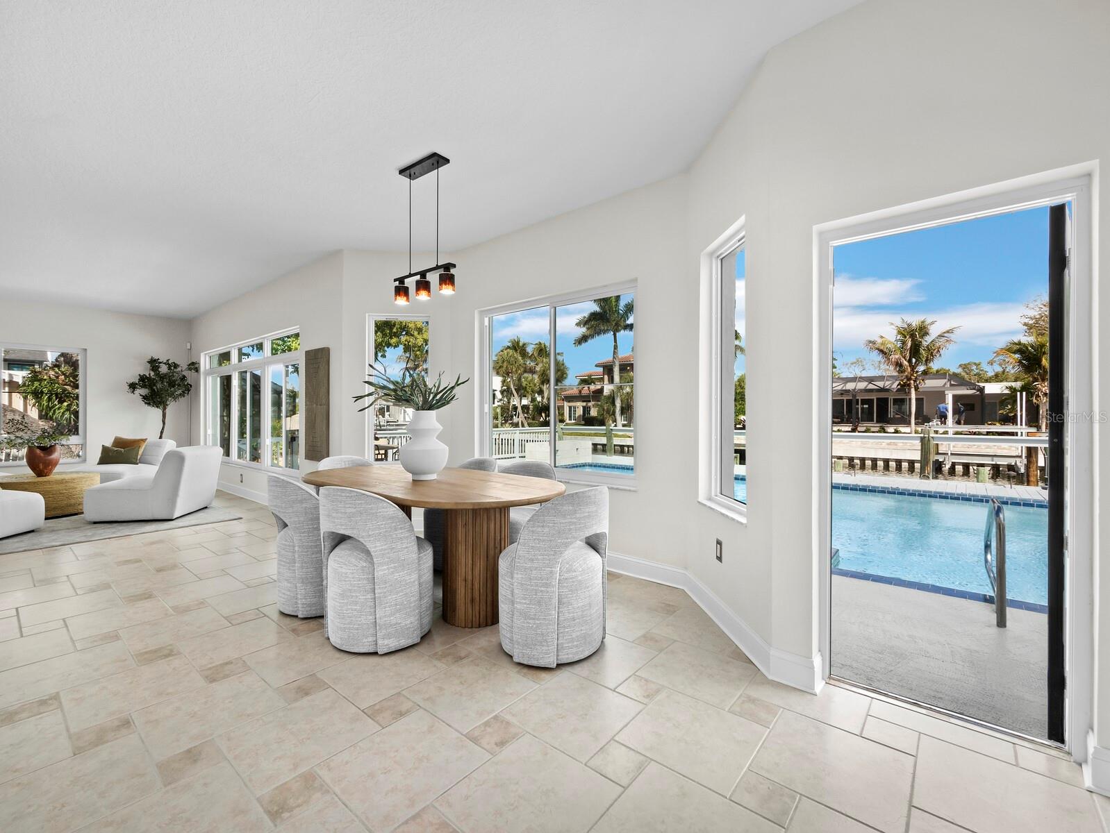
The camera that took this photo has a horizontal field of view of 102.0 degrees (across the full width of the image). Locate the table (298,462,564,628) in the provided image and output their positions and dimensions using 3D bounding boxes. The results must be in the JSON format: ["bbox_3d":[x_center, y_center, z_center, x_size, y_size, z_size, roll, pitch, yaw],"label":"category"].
[{"bbox_3d":[-0.856,0.802,2.995,2.080,0.776,0.980,0,0,37],"label":"table"}]

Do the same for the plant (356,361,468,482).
[{"bbox_3d":[-1.040,0.031,3.200,0.770,0.830,0.700,0,0,0],"label":"plant"}]

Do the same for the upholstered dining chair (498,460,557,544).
[{"bbox_3d":[-0.305,0.765,3.285,0.580,0.845,0.600,0,0,32],"label":"upholstered dining chair"}]

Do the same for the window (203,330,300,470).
[{"bbox_3d":[-4.650,-0.196,6.779,4.100,1.850,0.140,0,0,38],"label":"window"}]

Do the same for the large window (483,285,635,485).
[{"bbox_3d":[-0.045,-0.252,3.913,1.750,1.520,0.110,0,0,38],"label":"large window"}]

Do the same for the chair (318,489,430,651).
[{"bbox_3d":[-0.980,0.780,2.550,0.610,0.840,0.610,0,0,23],"label":"chair"}]

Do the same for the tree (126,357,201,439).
[{"bbox_3d":[-6.540,0.103,7.500,0.980,2.170,0.980,0,0,38],"label":"tree"}]

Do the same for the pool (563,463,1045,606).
[{"bbox_3d":[3.032,1.964,7.674,10.400,1.200,6.300,0,0,38],"label":"pool"}]

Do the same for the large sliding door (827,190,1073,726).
[{"bbox_3d":[1.563,0.199,1.861,0.800,2.050,0.110,0,0,38],"label":"large sliding door"}]

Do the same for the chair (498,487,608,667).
[{"bbox_3d":[-0.010,0.784,2.440,0.610,0.840,0.610,0,0,-42],"label":"chair"}]

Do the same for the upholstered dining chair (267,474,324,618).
[{"bbox_3d":[-1.520,0.768,2.940,0.600,0.845,0.580,0,1,-45],"label":"upholstered dining chair"}]

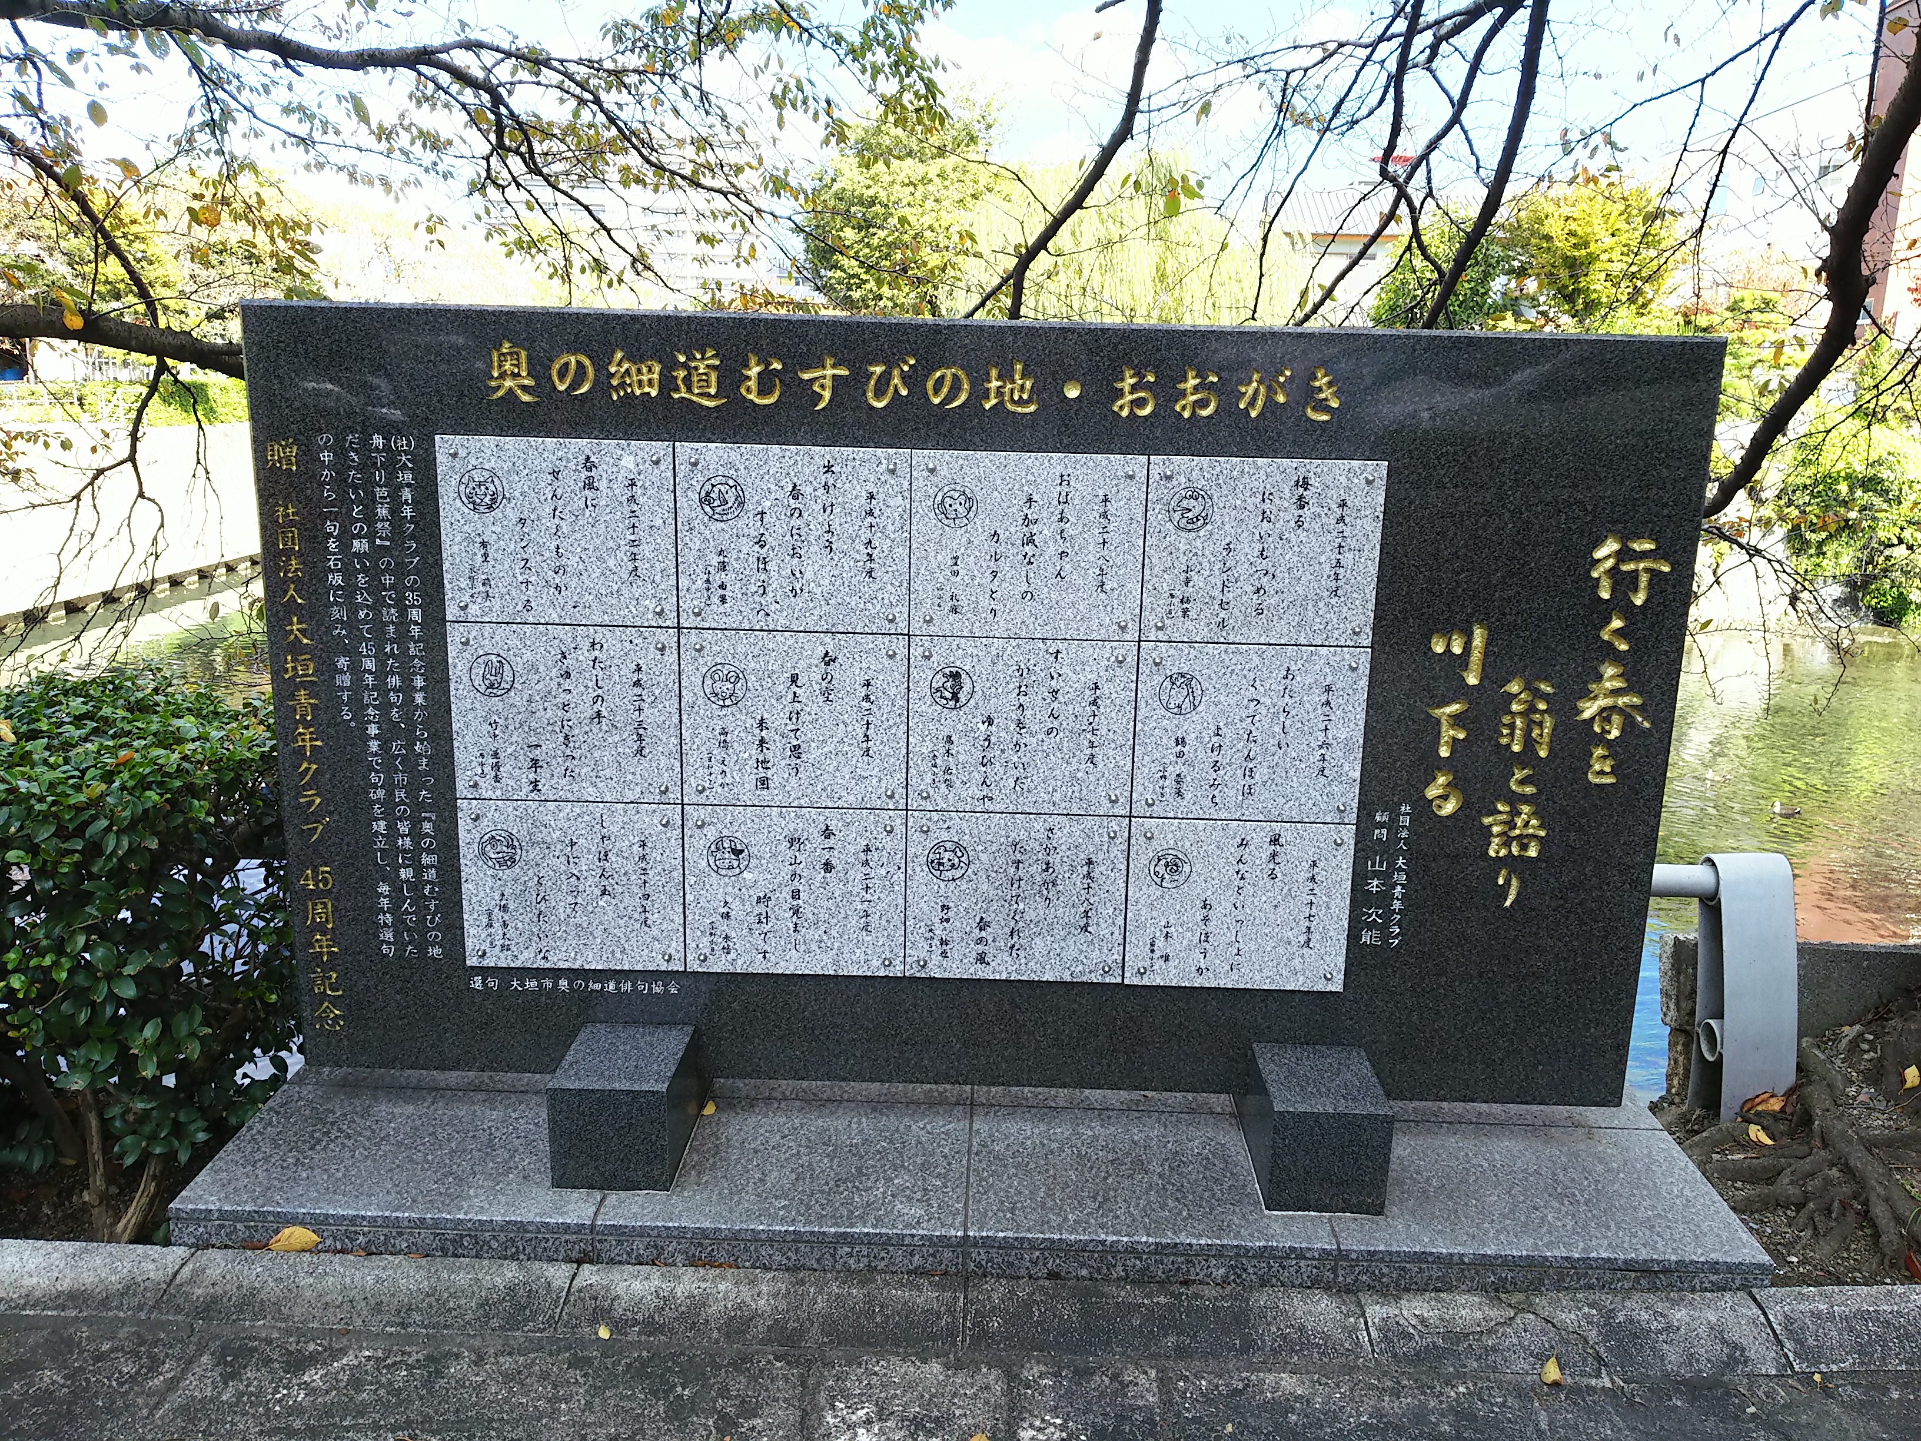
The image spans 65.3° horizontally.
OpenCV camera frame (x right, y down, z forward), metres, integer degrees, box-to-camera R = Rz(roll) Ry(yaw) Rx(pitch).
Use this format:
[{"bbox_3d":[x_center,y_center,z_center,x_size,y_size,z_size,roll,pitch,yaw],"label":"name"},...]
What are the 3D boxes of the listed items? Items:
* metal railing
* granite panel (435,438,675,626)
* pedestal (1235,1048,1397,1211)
[{"bbox_3d":[1.375,0.484,2.724,0.241,0.483,0.132,2,13,1],"label":"metal railing"},{"bbox_3d":[-0.648,-0.303,2.431,0.379,0.296,0.020,2,13,1],"label":"granite panel"},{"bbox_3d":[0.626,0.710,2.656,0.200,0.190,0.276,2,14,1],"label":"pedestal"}]

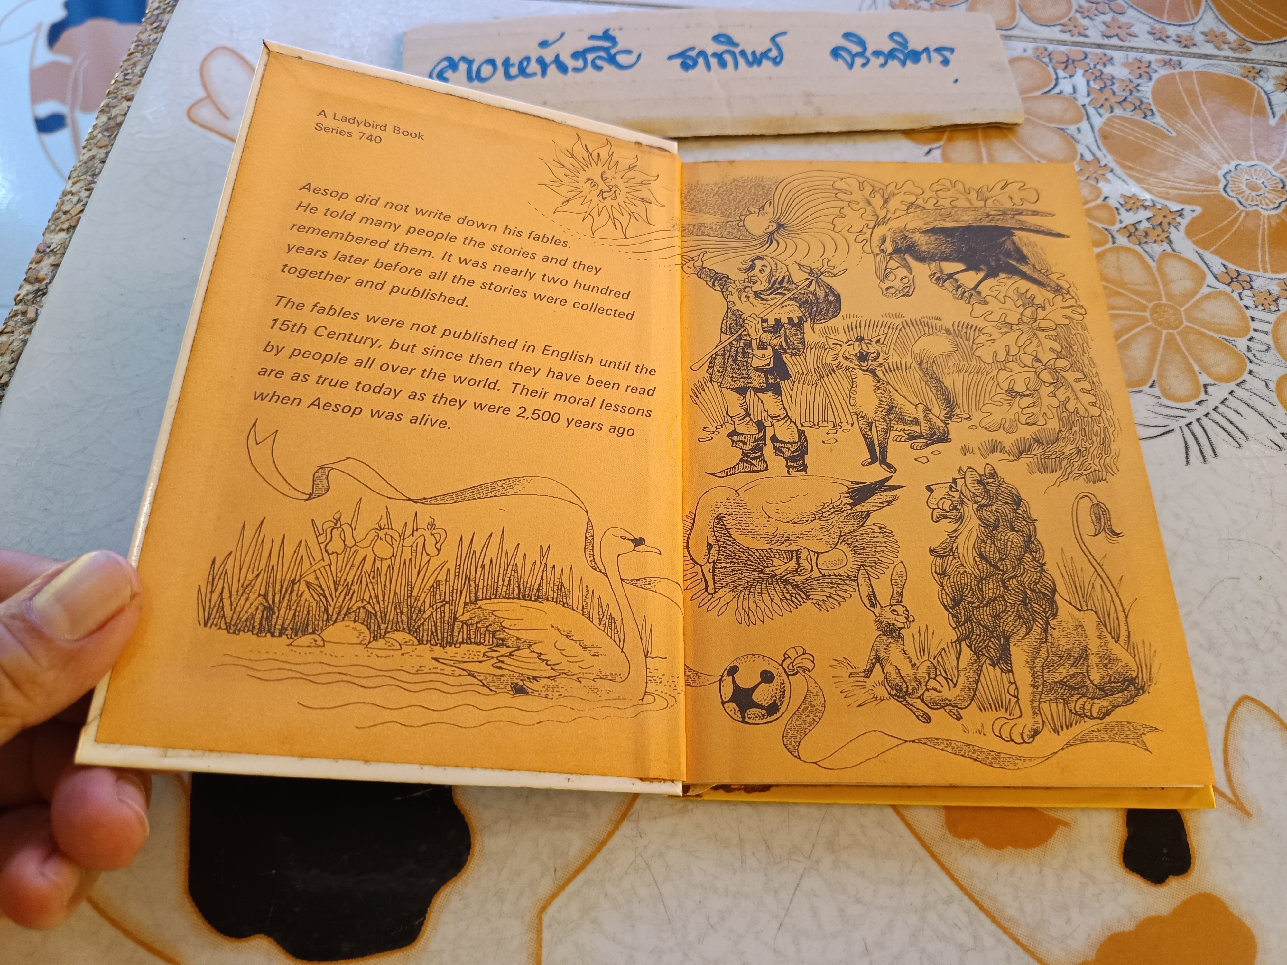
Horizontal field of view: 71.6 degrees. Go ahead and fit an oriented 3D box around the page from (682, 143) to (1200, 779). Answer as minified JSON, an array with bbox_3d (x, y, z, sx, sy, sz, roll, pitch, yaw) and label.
[{"bbox_3d":[0.067,-0.013,0.229,0.114,0.007,0.172,0,67,1],"label":"page"}]

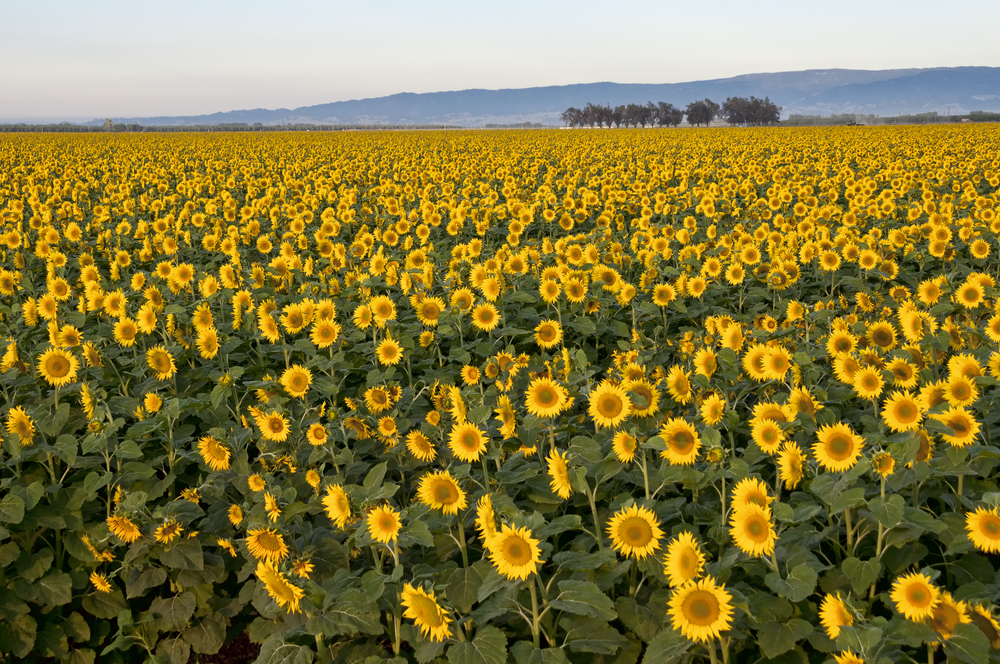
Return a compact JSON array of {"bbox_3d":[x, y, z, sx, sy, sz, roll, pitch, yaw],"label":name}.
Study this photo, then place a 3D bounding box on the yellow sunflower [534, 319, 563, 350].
[{"bbox_3d":[0.339,0.011,12.200,0.200,0.200,0.060,0,-1,5],"label":"yellow sunflower"}]

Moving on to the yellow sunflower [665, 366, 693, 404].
[{"bbox_3d":[0.981,0.294,9.600,0.205,0.205,0.065,6,2,45],"label":"yellow sunflower"}]

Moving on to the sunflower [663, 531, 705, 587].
[{"bbox_3d":[0.630,0.781,6.000,0.065,0.195,0.195,7,0,-40],"label":"sunflower"}]

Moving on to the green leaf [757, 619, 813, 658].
[{"bbox_3d":[1.107,1.193,6.800,0.220,0.080,0.190,1,48,9],"label":"green leaf"}]

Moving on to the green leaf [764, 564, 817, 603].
[{"bbox_3d":[1.080,0.932,6.500,0.190,0.130,0.130,0,7,6],"label":"green leaf"}]

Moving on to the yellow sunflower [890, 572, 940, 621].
[{"bbox_3d":[1.498,0.954,6.300,0.180,0.180,0.060,1,0,14],"label":"yellow sunflower"}]

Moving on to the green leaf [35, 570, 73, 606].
[{"bbox_3d":[-2.151,1.233,8.400,0.190,0.200,0.060,-1,-36,-8],"label":"green leaf"}]

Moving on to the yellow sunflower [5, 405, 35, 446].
[{"bbox_3d":[-2.414,0.471,8.800,0.212,0.216,0.078,4,13,32],"label":"yellow sunflower"}]

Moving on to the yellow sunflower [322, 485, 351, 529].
[{"bbox_3d":[-0.690,0.739,7.400,0.065,0.185,0.170,-15,14,-39],"label":"yellow sunflower"}]

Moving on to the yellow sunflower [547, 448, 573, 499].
[{"bbox_3d":[0.269,0.640,7.900,0.080,0.220,0.210,-11,11,-29],"label":"yellow sunflower"}]

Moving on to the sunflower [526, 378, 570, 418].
[{"bbox_3d":[0.247,0.348,9.300,0.224,0.229,0.082,0,3,7],"label":"sunflower"}]

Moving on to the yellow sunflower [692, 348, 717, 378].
[{"bbox_3d":[1.264,0.195,10.800,0.065,0.200,0.200,4,2,-42],"label":"yellow sunflower"}]

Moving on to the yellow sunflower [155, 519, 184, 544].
[{"bbox_3d":[-1.324,0.799,7.000,0.135,0.120,0.060,-1,37,-1],"label":"yellow sunflower"}]

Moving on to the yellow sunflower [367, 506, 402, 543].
[{"bbox_3d":[-0.555,0.920,8.400,0.185,0.185,0.065,1,-3,14],"label":"yellow sunflower"}]

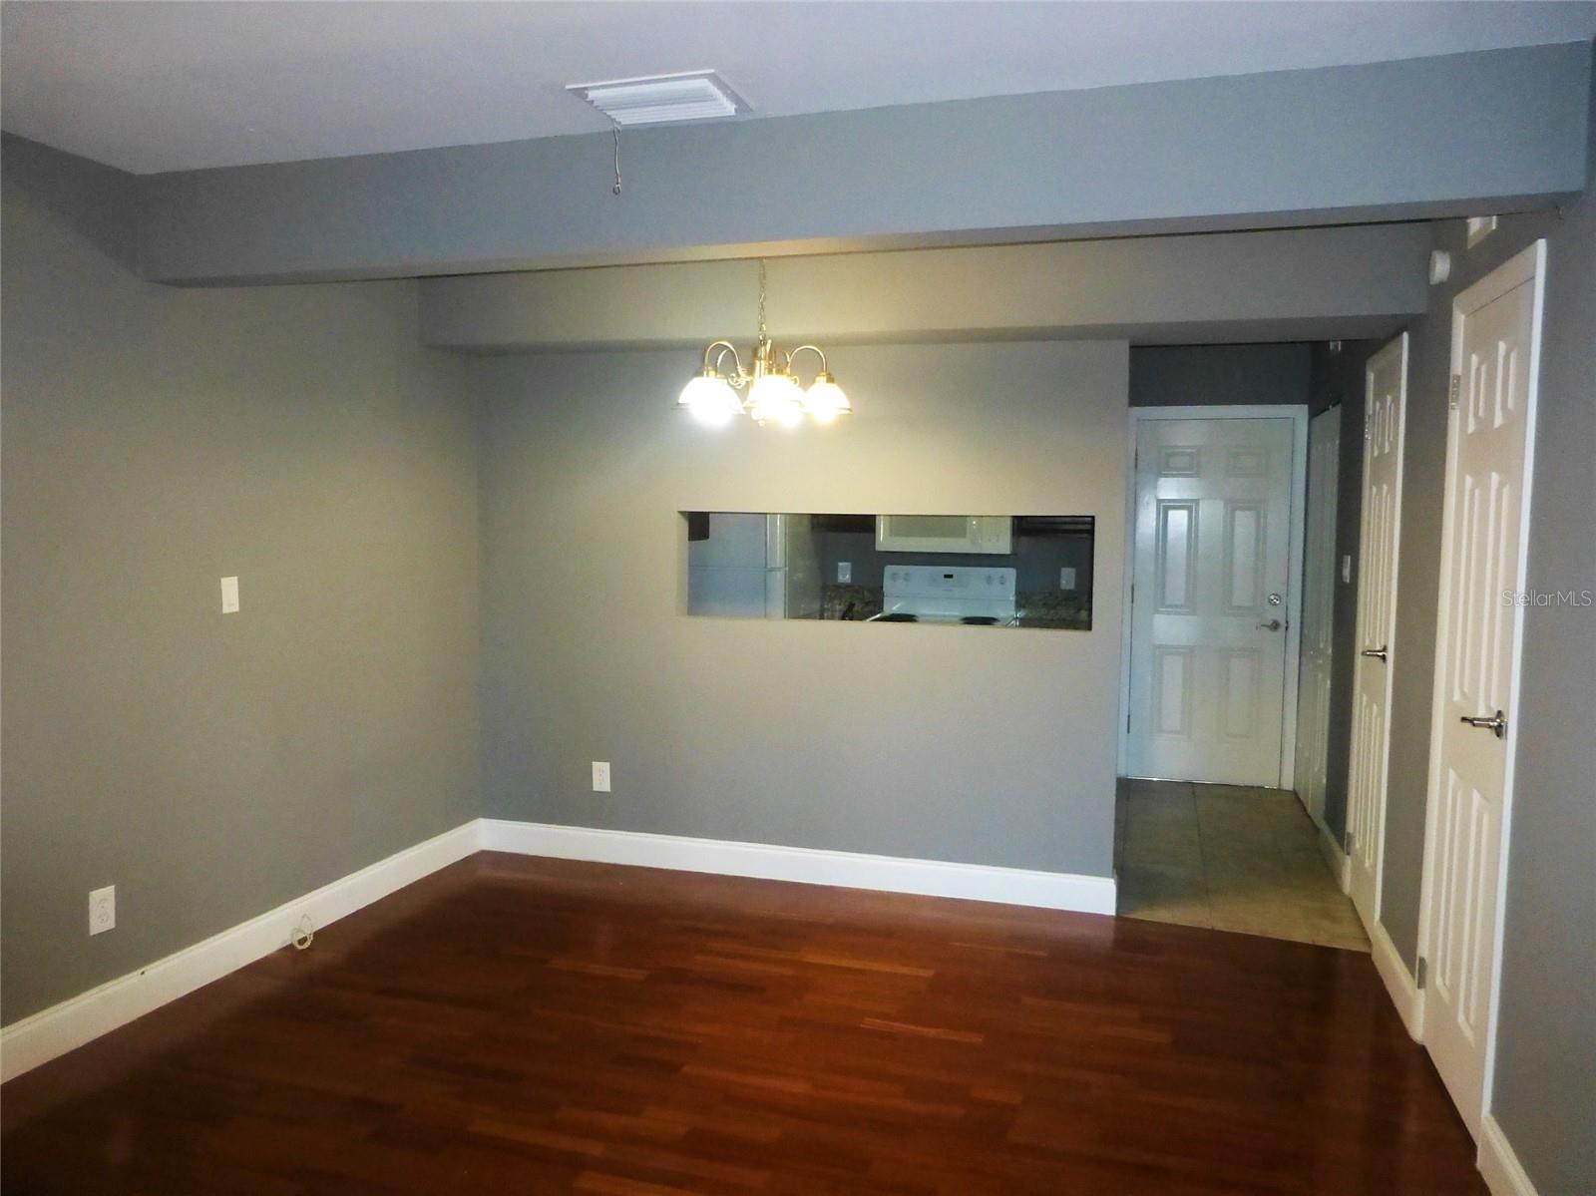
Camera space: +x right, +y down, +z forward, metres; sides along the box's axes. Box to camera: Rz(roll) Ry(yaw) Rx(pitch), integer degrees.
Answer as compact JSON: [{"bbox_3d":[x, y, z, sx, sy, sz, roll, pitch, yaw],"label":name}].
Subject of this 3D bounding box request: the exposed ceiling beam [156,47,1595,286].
[{"bbox_3d":[-0.147,-1.010,2.749,3.590,0.292,0.140,2,5,16],"label":"exposed ceiling beam"}]

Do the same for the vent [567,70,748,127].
[{"bbox_3d":[-0.309,-1.126,2.530,0.355,0.030,0.260,2,5,15],"label":"vent"}]

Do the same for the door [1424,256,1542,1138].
[{"bbox_3d":[1.712,0.247,2.793,0.060,2.110,0.690,2,5,18],"label":"door"}]

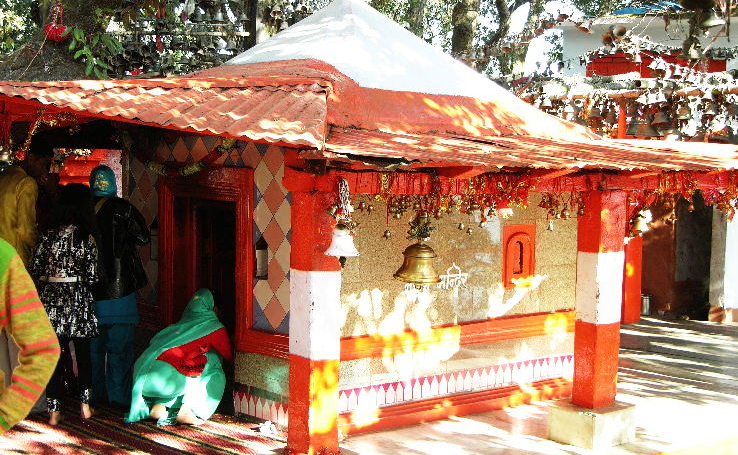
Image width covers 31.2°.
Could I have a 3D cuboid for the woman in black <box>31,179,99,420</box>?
[{"bbox_3d":[-1.990,0.489,8.633,0.430,1.530,0.300,0,4,-19],"label":"woman in black"}]

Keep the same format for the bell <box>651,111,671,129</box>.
[{"bbox_3d":[2.824,-1.036,12.800,0.184,0.169,0.184,1,4,0],"label":"bell"}]

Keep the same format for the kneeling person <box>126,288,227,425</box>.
[{"bbox_3d":[-1.143,0.758,7.997,0.500,0.800,0.600,4,4,44],"label":"kneeling person"}]

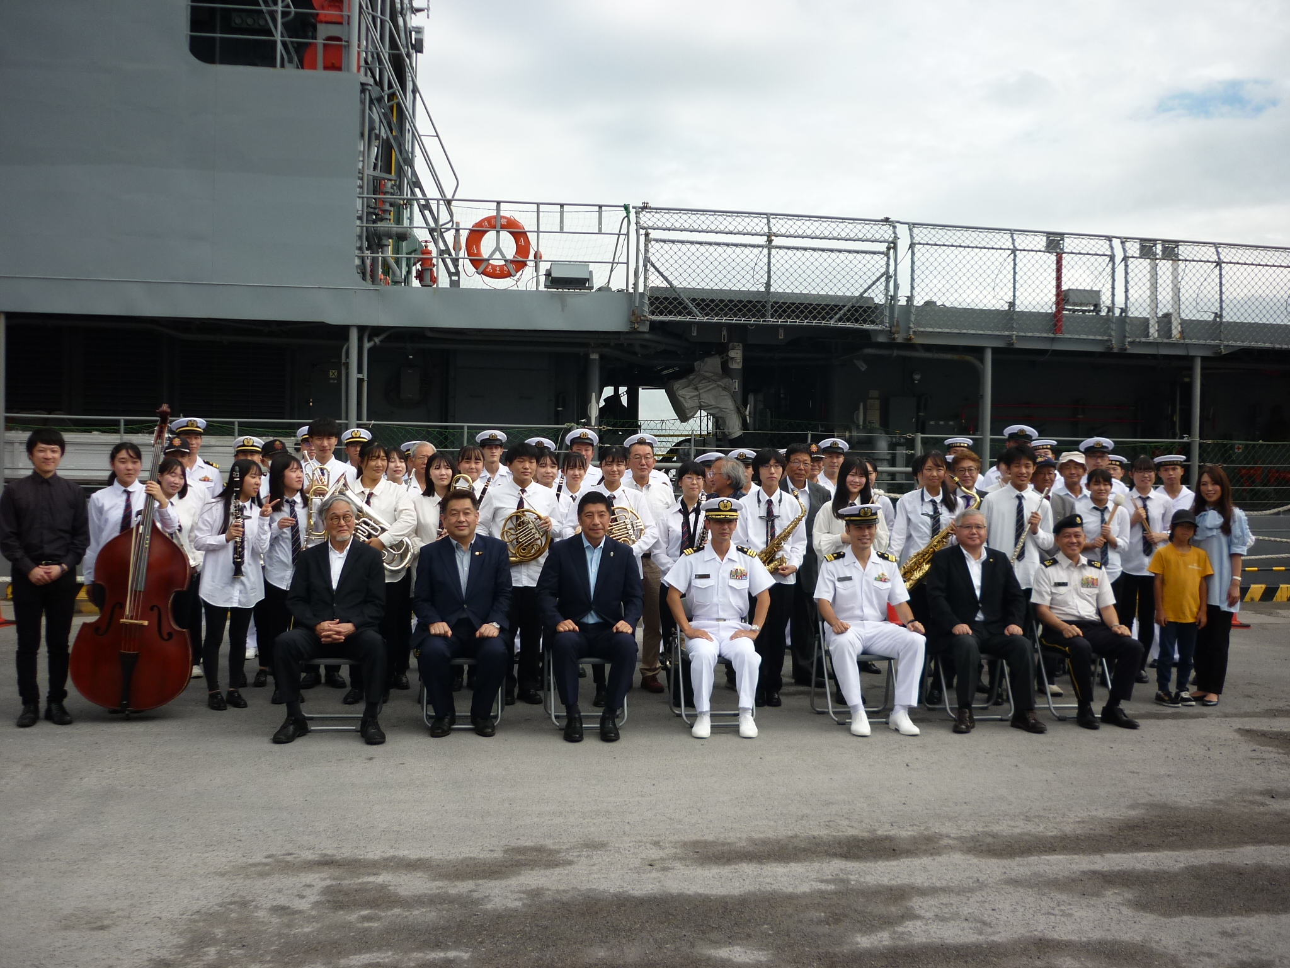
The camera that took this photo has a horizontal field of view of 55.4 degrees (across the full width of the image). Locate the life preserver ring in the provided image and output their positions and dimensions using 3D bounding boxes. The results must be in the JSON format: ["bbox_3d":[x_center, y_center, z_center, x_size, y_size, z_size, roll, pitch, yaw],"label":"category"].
[{"bbox_3d":[-1.786,-2.886,15.000,0.785,0.775,0.120,1,0,-7],"label":"life preserver ring"}]

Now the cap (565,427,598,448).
[{"bbox_3d":[-0.495,-0.368,9.750,0.265,0.135,0.280,1,0,-10],"label":"cap"}]

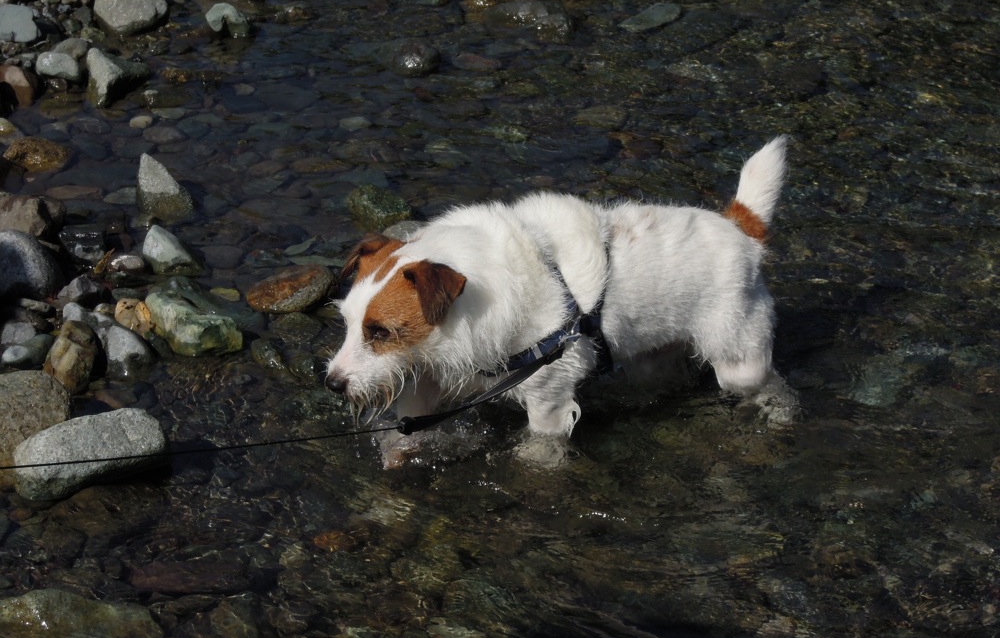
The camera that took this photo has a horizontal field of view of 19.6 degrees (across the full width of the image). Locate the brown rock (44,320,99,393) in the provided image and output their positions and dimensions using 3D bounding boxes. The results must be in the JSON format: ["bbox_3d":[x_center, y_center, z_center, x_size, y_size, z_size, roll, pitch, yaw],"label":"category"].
[{"bbox_3d":[-0.502,0.044,3.377,0.062,0.080,0.065,0,26,0],"label":"brown rock"}]

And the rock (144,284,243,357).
[{"bbox_3d":[-0.365,-0.003,3.451,0.117,0.079,0.113,0,29,0],"label":"rock"}]

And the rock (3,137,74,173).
[{"bbox_3d":[-0.620,-0.220,3.871,0.093,0.041,0.063,0,29,0],"label":"rock"}]

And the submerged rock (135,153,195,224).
[{"bbox_3d":[-0.433,-0.170,3.739,0.074,0.091,0.070,0,29,0],"label":"submerged rock"}]

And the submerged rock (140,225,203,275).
[{"bbox_3d":[-0.417,-0.087,3.671,0.077,0.062,0.062,4,26,9],"label":"submerged rock"}]

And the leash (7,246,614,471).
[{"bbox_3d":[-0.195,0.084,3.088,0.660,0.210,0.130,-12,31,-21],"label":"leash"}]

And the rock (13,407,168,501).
[{"bbox_3d":[-0.449,0.147,3.167,0.168,0.078,0.098,-9,27,-18],"label":"rock"}]

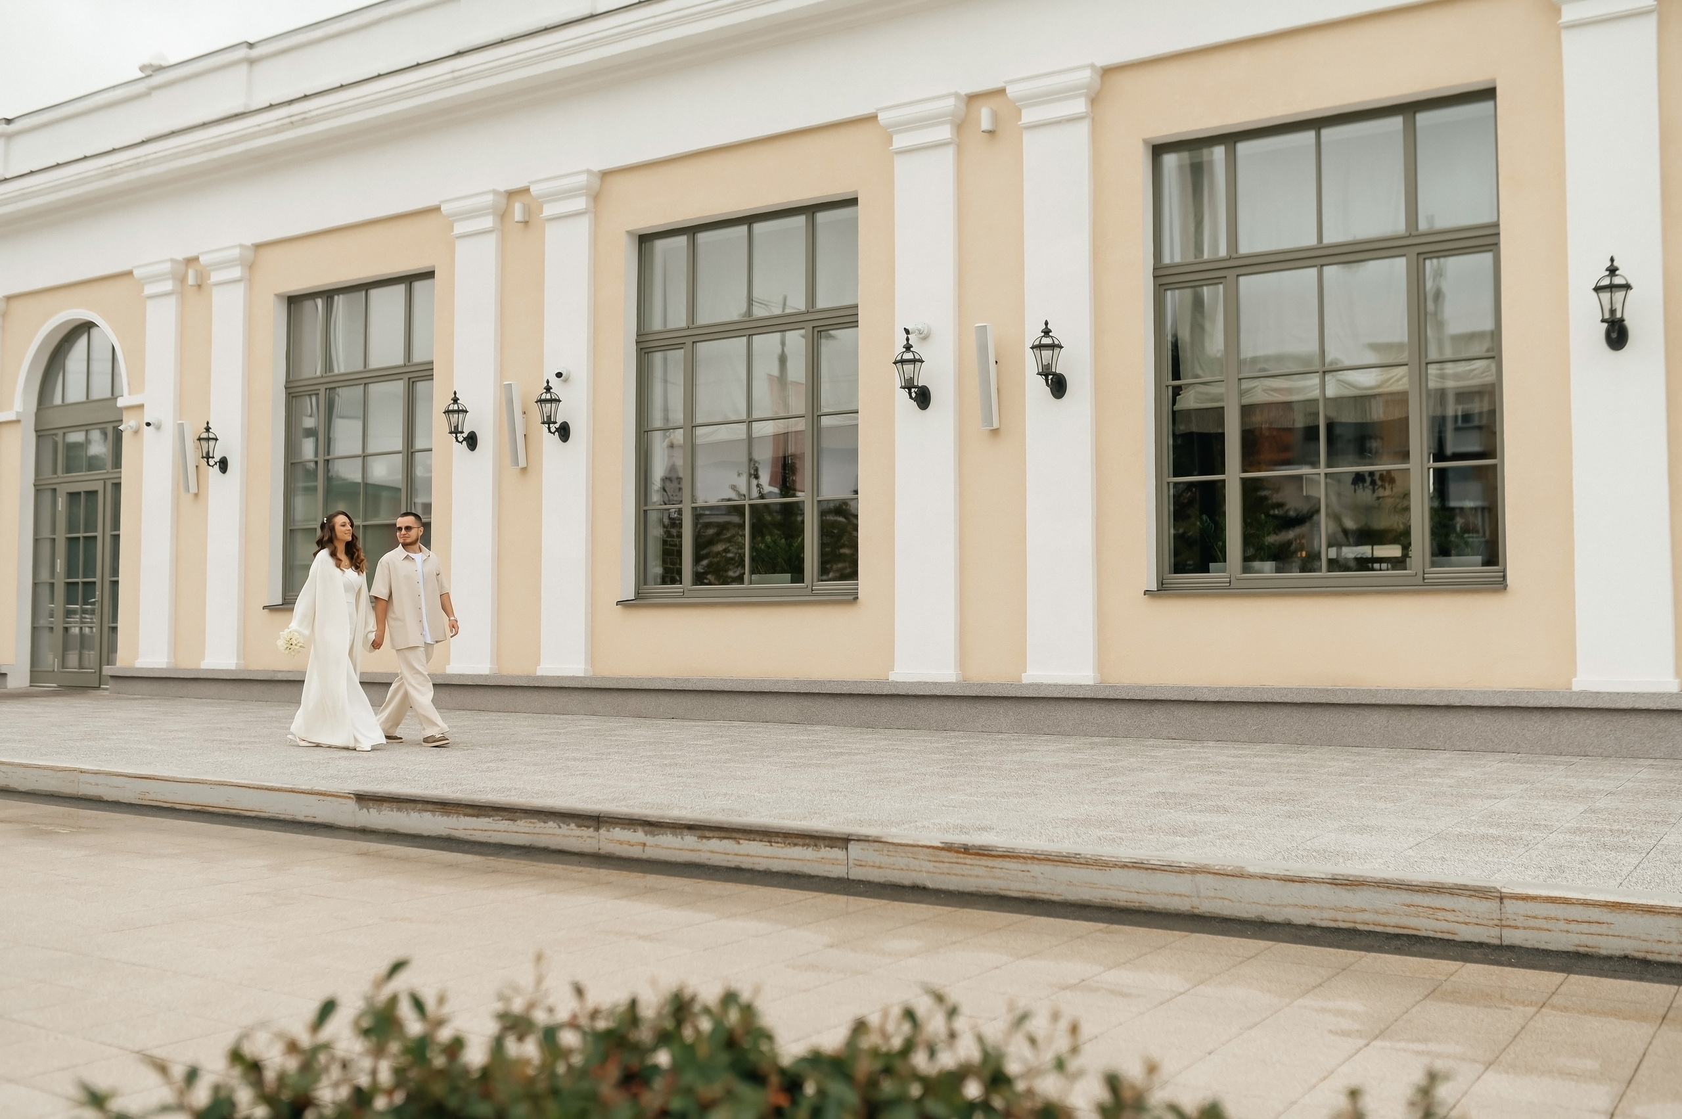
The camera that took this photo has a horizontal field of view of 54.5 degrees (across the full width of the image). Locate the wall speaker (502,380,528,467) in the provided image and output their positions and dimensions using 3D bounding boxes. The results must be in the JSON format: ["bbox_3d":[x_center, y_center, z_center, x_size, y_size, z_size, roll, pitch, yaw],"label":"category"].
[{"bbox_3d":[-3.167,-1.306,15.902,0.110,0.830,0.110,-2,4,33],"label":"wall speaker"}]

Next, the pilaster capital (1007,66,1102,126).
[{"bbox_3d":[1.745,-3.744,13.311,0.785,0.370,0.200,-2,-3,34],"label":"pilaster capital"}]

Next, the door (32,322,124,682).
[{"bbox_3d":[-9.437,-0.685,20.441,2.182,4.551,0.140,-2,-4,33],"label":"door"}]

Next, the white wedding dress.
[{"bbox_3d":[-3.526,0.621,11.442,0.680,1.400,0.550,-2,-3,28],"label":"white wedding dress"}]

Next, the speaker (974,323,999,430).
[{"bbox_3d":[1.170,-1.452,13.070,0.110,0.830,0.110,-2,4,33],"label":"speaker"}]

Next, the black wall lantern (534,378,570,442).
[{"bbox_3d":[-2.817,-1.456,16.015,0.255,0.600,0.370,-2,-3,34],"label":"black wall lantern"}]

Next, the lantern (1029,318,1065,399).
[{"bbox_3d":[1.619,-1.553,12.659,0.251,0.599,0.350,-2,-4,33],"label":"lantern"}]

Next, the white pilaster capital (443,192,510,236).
[{"bbox_3d":[-3.804,-3.569,16.990,0.785,0.370,0.200,-2,-3,34],"label":"white pilaster capital"}]

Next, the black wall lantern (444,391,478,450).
[{"bbox_3d":[-3.771,-1.374,16.178,0.251,0.589,0.350,-2,-4,33],"label":"black wall lantern"}]

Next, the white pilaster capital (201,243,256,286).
[{"bbox_3d":[-7.220,-3.453,19.254,0.785,0.370,0.200,-2,-3,34],"label":"white pilaster capital"}]

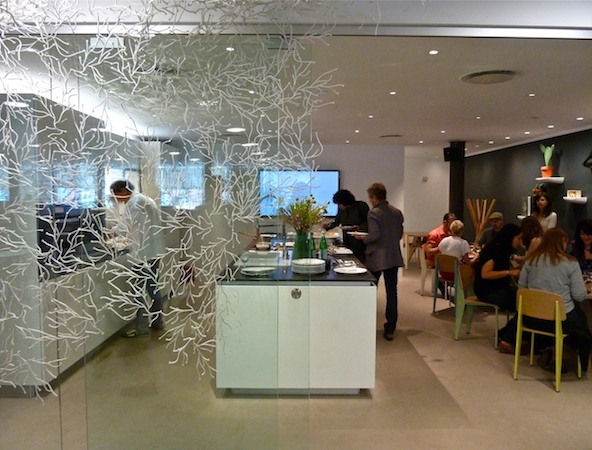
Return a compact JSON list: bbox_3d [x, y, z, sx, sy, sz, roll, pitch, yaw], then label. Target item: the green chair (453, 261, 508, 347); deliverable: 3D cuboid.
[{"bbox_3d":[2.043,0.865,4.729,0.490,0.820,0.420,3,5,40],"label":"green chair"}]

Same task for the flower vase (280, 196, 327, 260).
[{"bbox_3d":[0.070,0.030,4.563,0.480,0.670,0.460,0,4,0],"label":"flower vase"}]

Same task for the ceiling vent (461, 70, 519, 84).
[{"bbox_3d":[1.550,-1.155,3.428,0.460,0.050,0.460,0,4,0],"label":"ceiling vent"}]

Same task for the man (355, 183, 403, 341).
[{"bbox_3d":[0.950,0.398,4.899,0.460,1.730,0.520,4,5,42],"label":"man"}]

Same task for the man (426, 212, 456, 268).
[{"bbox_3d":[2.548,0.518,7.035,0.760,1.340,0.520,3,5,35],"label":"man"}]

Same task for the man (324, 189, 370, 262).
[{"bbox_3d":[0.750,0.342,5.988,0.620,1.690,0.560,-2,5,-30],"label":"man"}]

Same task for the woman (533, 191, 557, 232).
[{"bbox_3d":[3.215,0.441,5.641,0.460,1.680,0.320,2,4,25],"label":"woman"}]

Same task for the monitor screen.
[{"bbox_3d":[0.065,-0.570,8.053,1.520,0.890,0.080,0,4,0],"label":"monitor screen"}]

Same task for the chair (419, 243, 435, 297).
[{"bbox_3d":[2.294,0.717,6.872,0.490,0.820,0.420,4,5,43],"label":"chair"}]

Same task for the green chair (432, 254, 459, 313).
[{"bbox_3d":[2.250,0.836,6.147,0.490,0.820,0.430,-3,5,-38],"label":"green chair"}]

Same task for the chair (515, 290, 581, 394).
[{"bbox_3d":[2.268,0.984,3.912,0.490,0.820,0.430,-3,5,-41],"label":"chair"}]

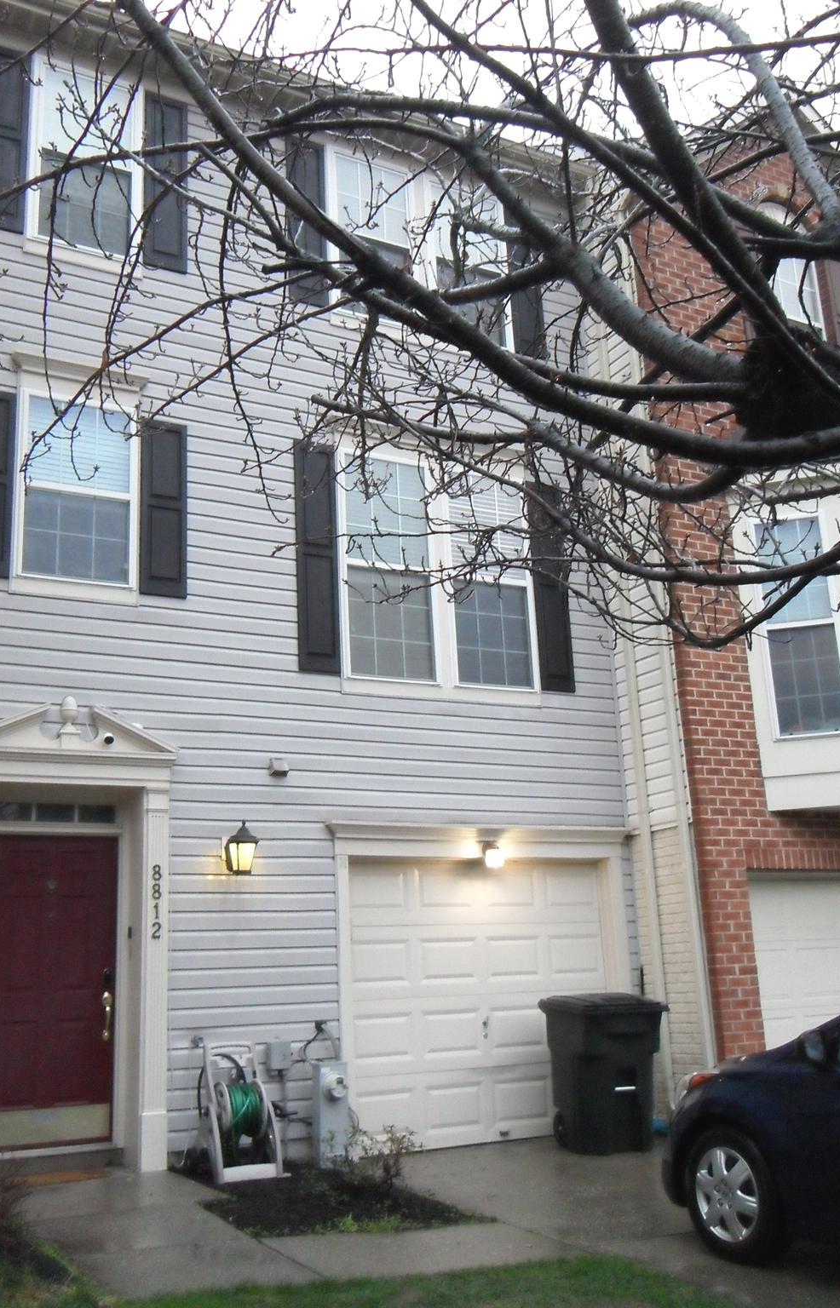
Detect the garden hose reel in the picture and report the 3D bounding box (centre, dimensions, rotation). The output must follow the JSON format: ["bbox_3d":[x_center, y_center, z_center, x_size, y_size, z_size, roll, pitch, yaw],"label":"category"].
[{"bbox_3d":[-1.144,2.939,7.840,0.480,0.840,0.460,3,-16,-22],"label":"garden hose reel"}]

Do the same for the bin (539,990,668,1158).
[{"bbox_3d":[1.371,3.075,8.933,0.660,1.050,0.770,3,-15,-20],"label":"bin"}]

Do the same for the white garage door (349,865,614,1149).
[{"bbox_3d":[0.495,2.653,9.367,2.380,2.110,0.070,5,-16,-27],"label":"white garage door"}]

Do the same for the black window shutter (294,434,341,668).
[{"bbox_3d":[-0.789,-0.779,9.398,0.345,1.880,0.040,5,-16,-27],"label":"black window shutter"}]

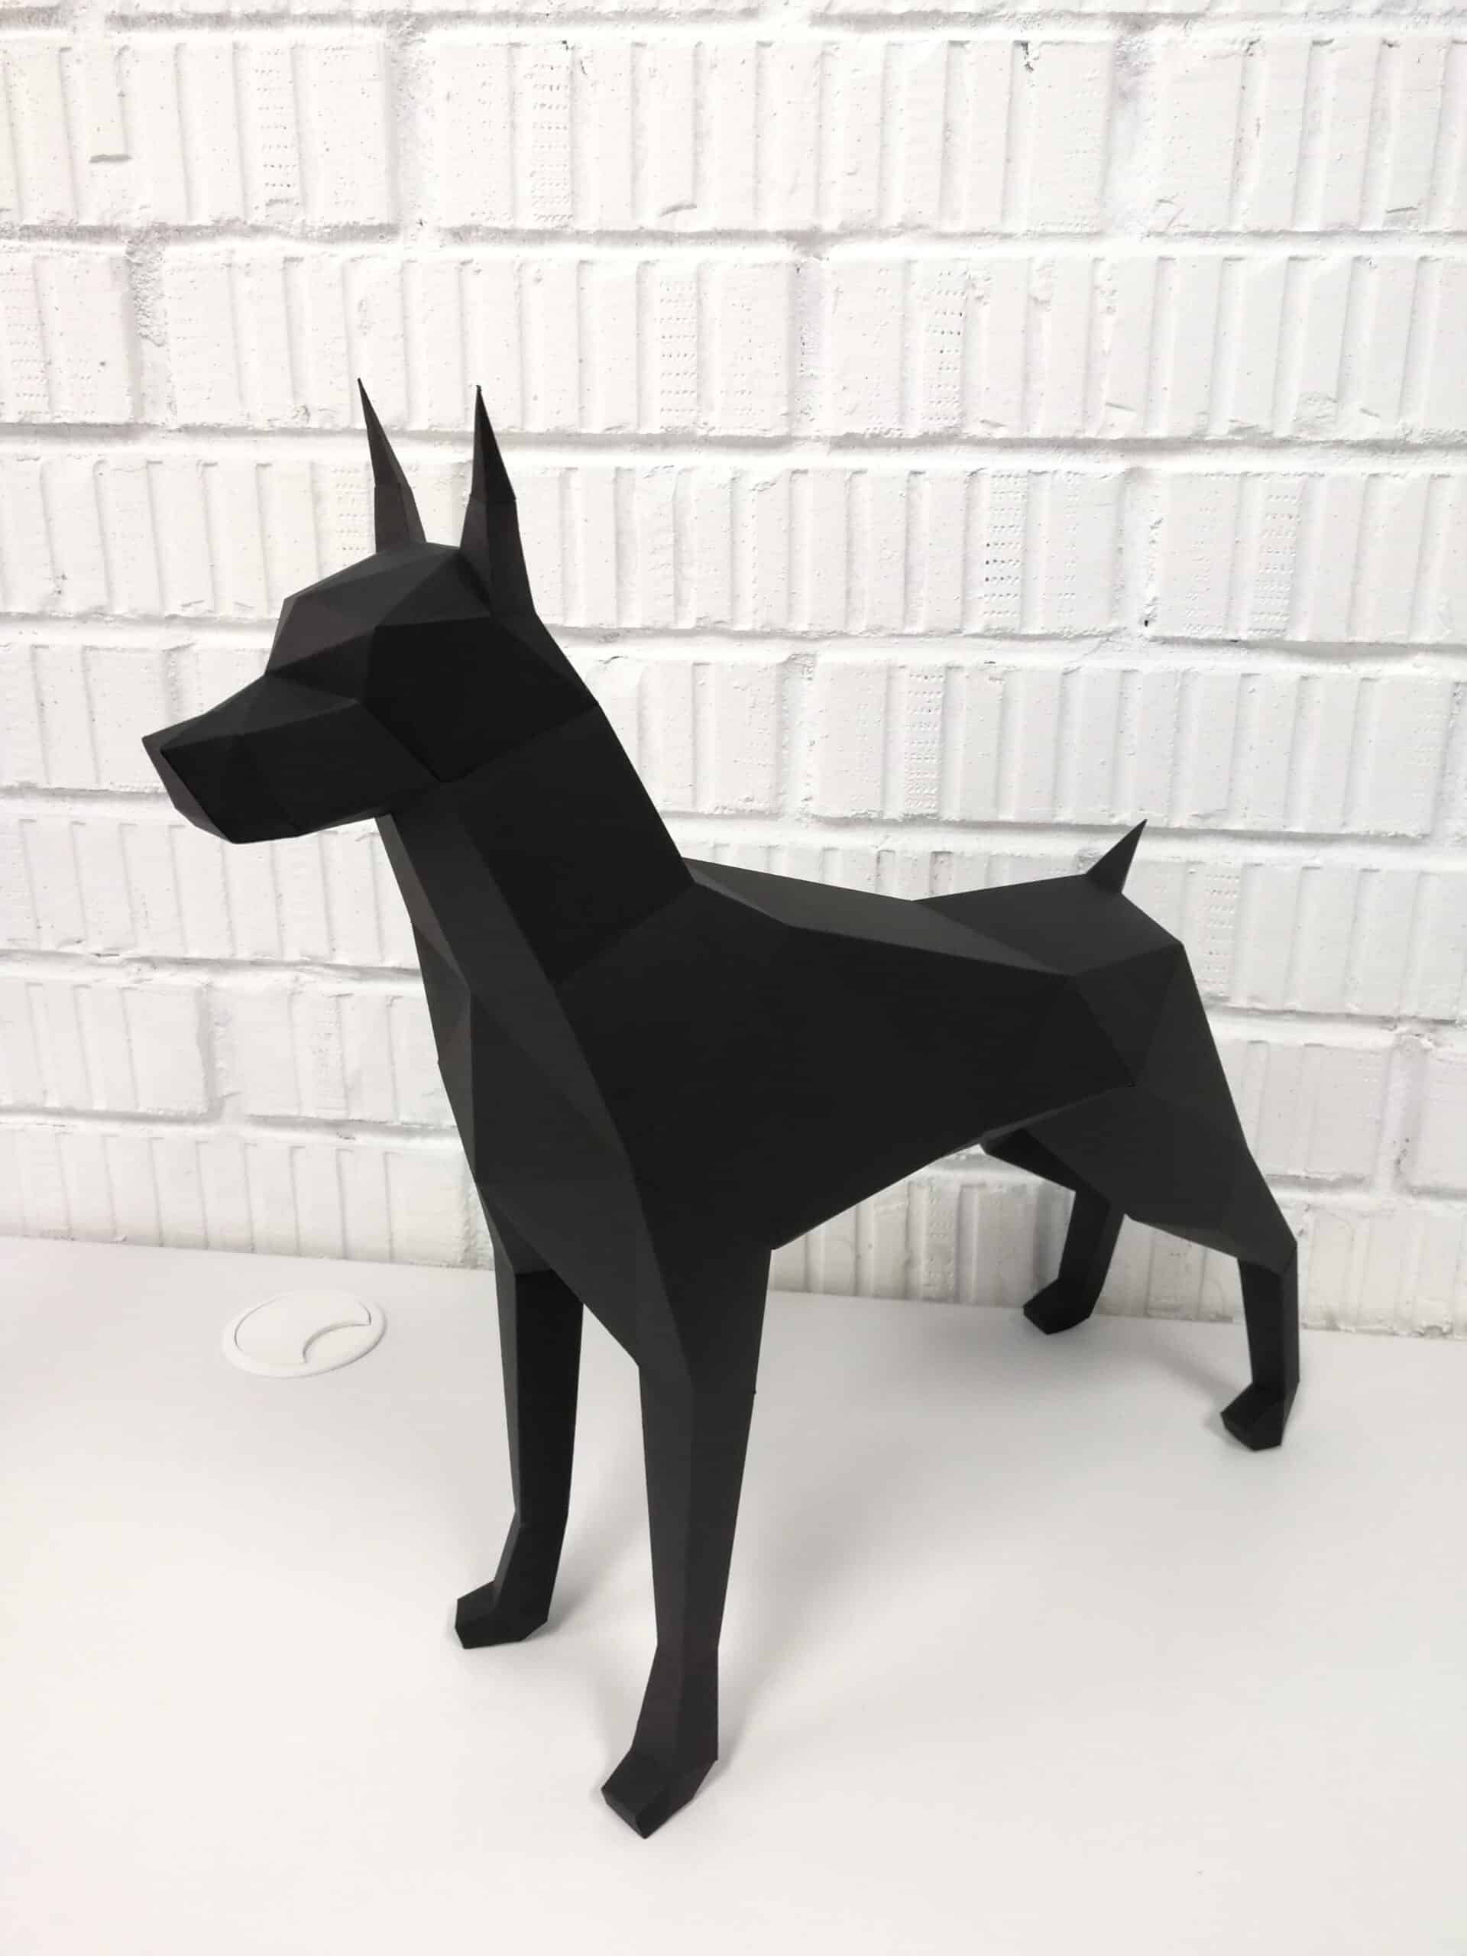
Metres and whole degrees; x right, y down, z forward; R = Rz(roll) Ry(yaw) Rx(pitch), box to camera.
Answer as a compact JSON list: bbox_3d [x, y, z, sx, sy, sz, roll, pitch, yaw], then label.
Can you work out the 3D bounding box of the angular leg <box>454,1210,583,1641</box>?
[{"bbox_3d":[-0.070,0.138,0.480,0.046,0.153,0.027,-12,22,-34],"label":"angular leg"}]

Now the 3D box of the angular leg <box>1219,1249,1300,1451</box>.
[{"bbox_3d":[0.207,0.142,0.596,0.030,0.080,0.029,-14,23,-38],"label":"angular leg"}]

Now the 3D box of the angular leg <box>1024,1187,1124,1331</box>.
[{"bbox_3d":[0.146,0.116,0.674,0.031,0.080,0.029,-12,22,-35],"label":"angular leg"}]

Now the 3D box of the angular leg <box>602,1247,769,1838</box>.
[{"bbox_3d":[-0.016,0.152,0.415,0.047,0.167,0.026,-15,24,-40],"label":"angular leg"}]

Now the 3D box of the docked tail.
[{"bbox_3d":[0.136,-0.042,0.544,0.033,0.027,0.018,-14,23,-37],"label":"docked tail"}]

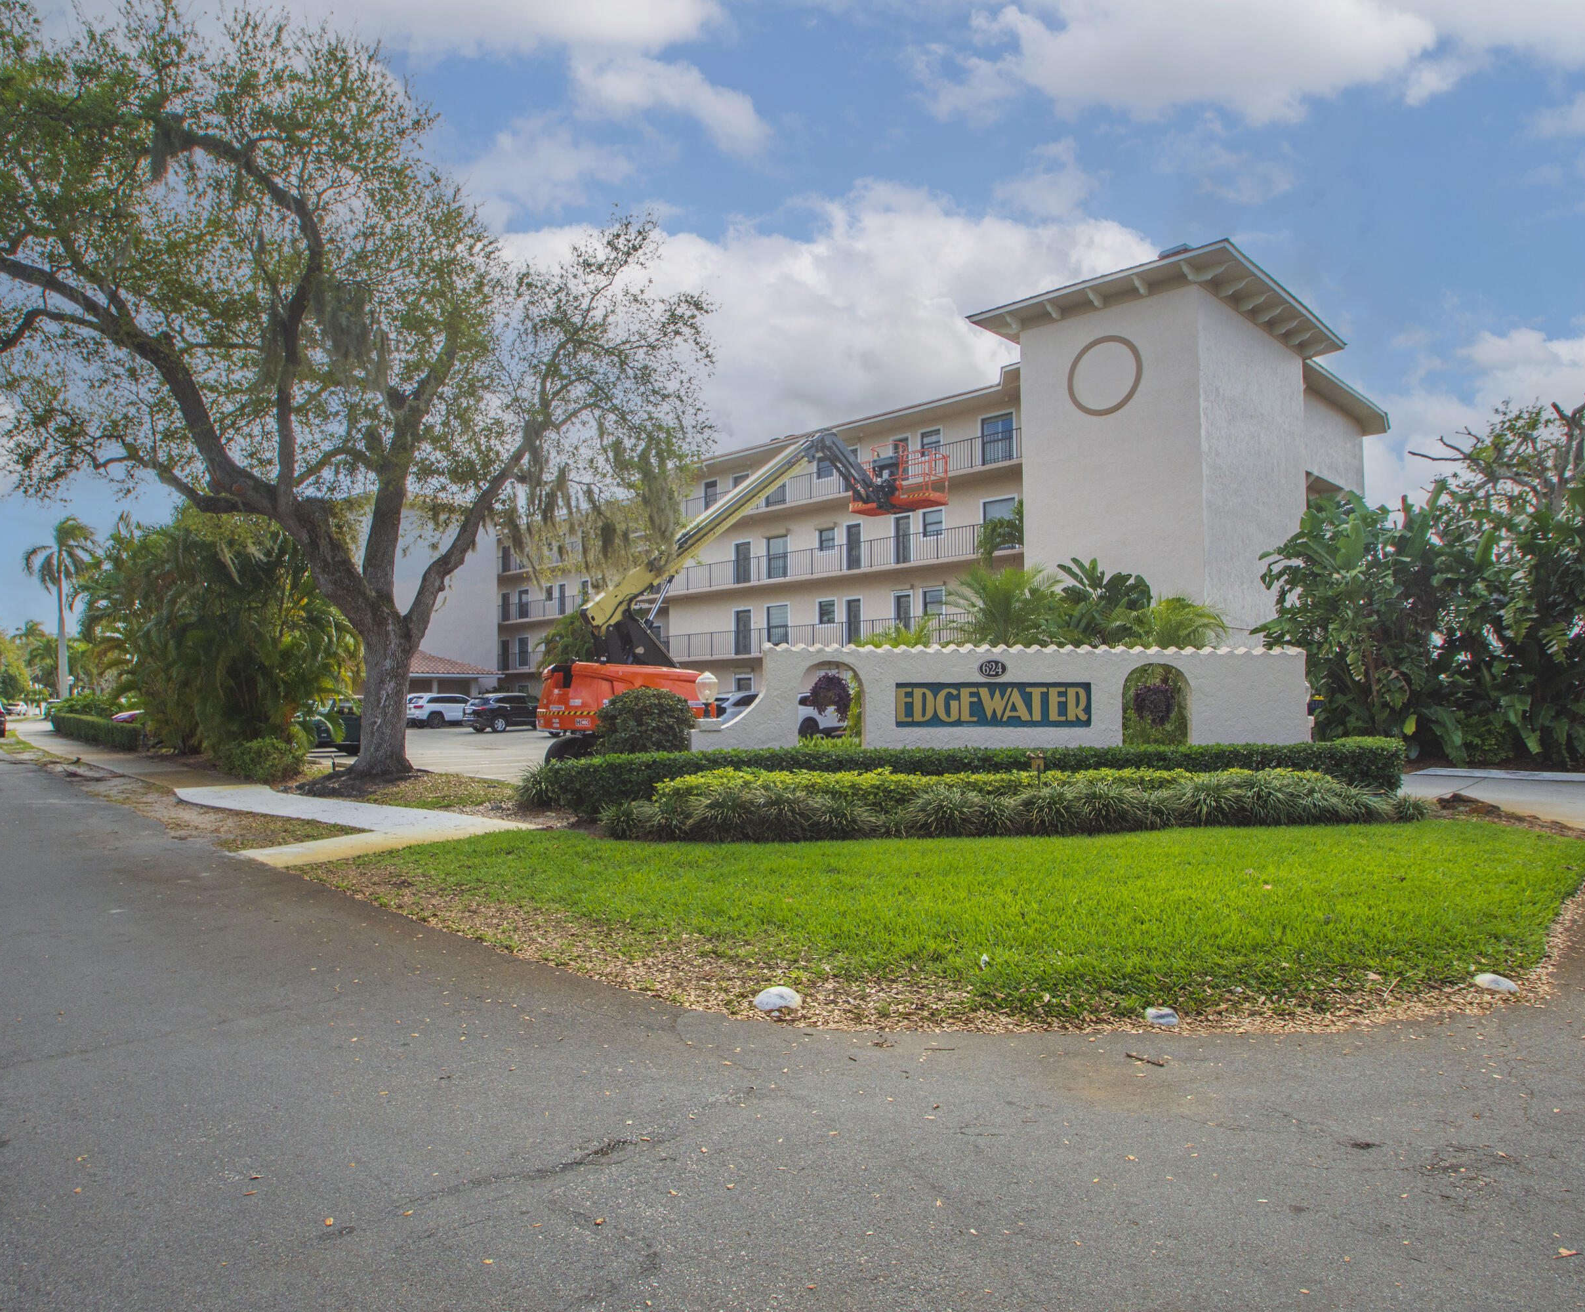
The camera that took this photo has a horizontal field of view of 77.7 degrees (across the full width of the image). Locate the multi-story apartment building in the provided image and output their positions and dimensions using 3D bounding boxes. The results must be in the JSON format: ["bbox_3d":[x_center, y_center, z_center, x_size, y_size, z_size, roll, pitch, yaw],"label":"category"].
[{"bbox_3d":[2.043,-3.474,47.434,43.000,13.500,17.500,-3,-3,44],"label":"multi-story apartment building"}]

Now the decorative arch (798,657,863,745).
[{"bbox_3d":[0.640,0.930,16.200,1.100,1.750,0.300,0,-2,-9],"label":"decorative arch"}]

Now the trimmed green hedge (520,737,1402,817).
[{"bbox_3d":[2.850,1.811,15.200,13.600,0.860,1.500,0,-2,-5],"label":"trimmed green hedge"}]

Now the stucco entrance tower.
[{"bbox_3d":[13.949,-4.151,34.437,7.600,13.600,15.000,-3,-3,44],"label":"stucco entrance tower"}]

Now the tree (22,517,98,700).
[{"bbox_3d":[-48.395,-2.478,65.000,4.300,13.800,4.300,1,-2,-37],"label":"tree"}]

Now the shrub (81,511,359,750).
[{"bbox_3d":[-15.605,-0.482,26.946,6.000,6.400,5.300,-3,-3,44],"label":"shrub"}]

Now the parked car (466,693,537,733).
[{"bbox_3d":[-12.877,2.568,45.739,1.960,1.760,4.950,-3,-3,44],"label":"parked car"}]

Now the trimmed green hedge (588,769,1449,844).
[{"bbox_3d":[2.414,1.553,10.846,8.500,0.620,1.700,0,-2,-3],"label":"trimmed green hedge"}]

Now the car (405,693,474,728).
[{"bbox_3d":[-17.676,2.796,51.236,1.950,1.770,4.800,-3,-3,44],"label":"car"}]

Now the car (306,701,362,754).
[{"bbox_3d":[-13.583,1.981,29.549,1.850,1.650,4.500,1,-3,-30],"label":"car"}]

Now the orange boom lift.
[{"bbox_3d":[-0.900,-1.345,21.900,9.400,7.700,2.700,0,-2,-28],"label":"orange boom lift"}]

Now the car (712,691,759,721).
[{"bbox_3d":[-1.150,2.123,35.300,1.900,1.680,4.700,-2,-3,43],"label":"car"}]

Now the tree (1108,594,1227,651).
[{"bbox_3d":[7.488,0.567,19.600,2.400,3.560,2.400,-1,-2,0],"label":"tree"}]

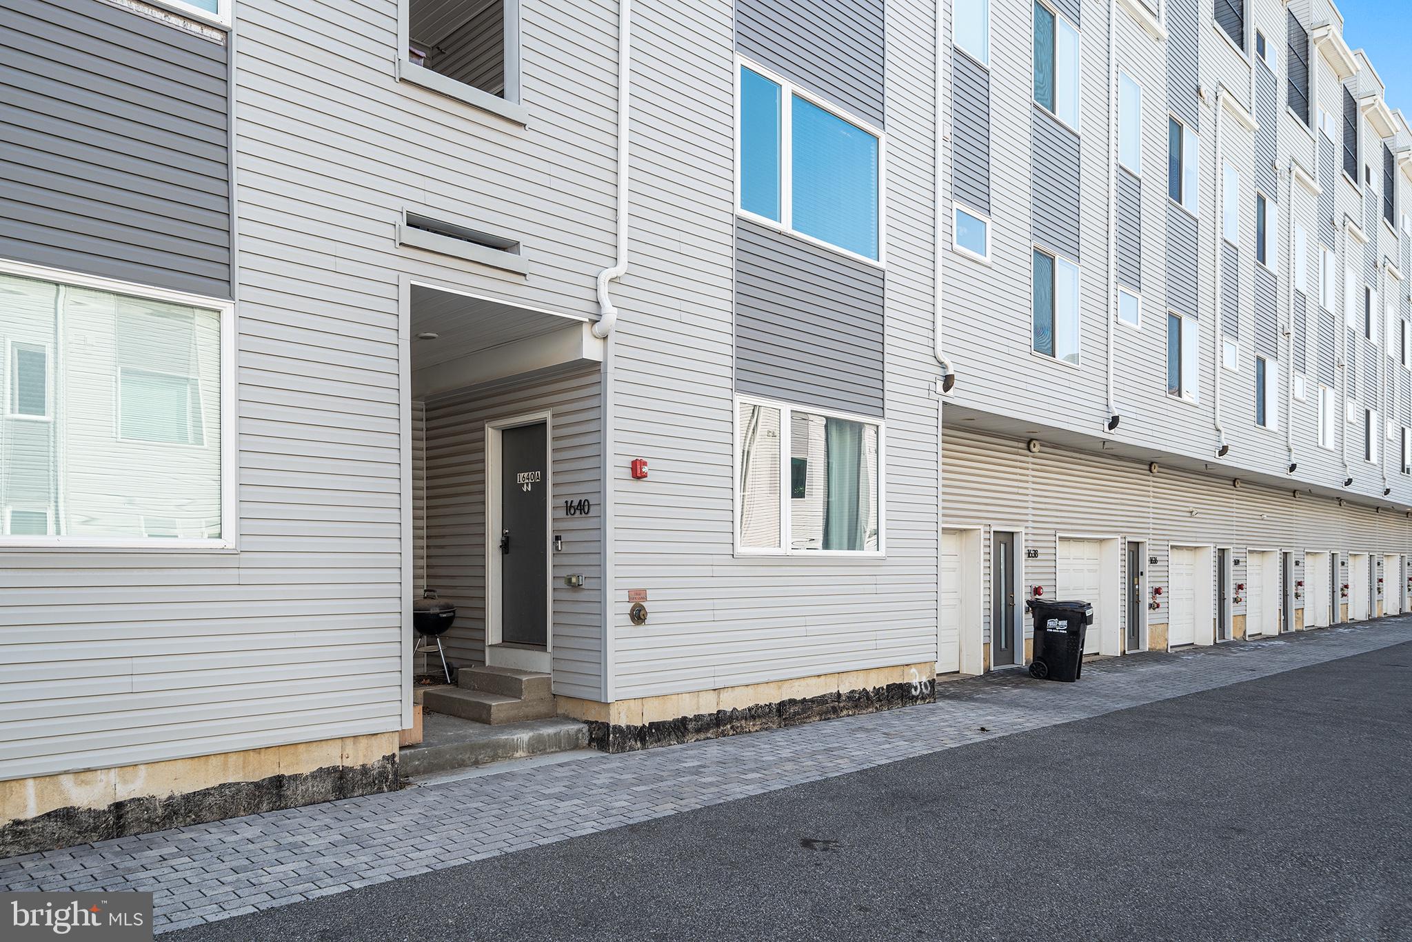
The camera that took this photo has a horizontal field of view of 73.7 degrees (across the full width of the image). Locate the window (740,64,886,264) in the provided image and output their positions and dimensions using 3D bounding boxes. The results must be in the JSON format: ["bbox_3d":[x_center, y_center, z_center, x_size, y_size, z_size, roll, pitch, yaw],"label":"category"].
[{"bbox_3d":[1.151,-3.108,9.723,2.320,1.500,0.100,3,-4,-44],"label":"window"}]

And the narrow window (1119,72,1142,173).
[{"bbox_3d":[6.725,-5.506,14.971,0.871,1.505,0.100,2,-3,-44],"label":"narrow window"}]

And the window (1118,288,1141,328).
[{"bbox_3d":[6.720,-2.578,14.967,0.883,0.584,0.100,2,-3,-44],"label":"window"}]

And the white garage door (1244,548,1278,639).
[{"bbox_3d":[13.561,3.007,23.126,2.417,2.134,0.250,3,-4,-44],"label":"white garage door"}]

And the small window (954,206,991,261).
[{"bbox_3d":[3.299,-2.944,11.703,0.887,0.581,0.100,2,-3,-44],"label":"small window"}]

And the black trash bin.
[{"bbox_3d":[4.870,2.320,12.920,0.750,1.070,0.630,-2,-4,36],"label":"black trash bin"}]

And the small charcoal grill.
[{"bbox_3d":[-2.690,1.616,9.200,0.540,0.920,0.540,3,-4,-44],"label":"small charcoal grill"}]

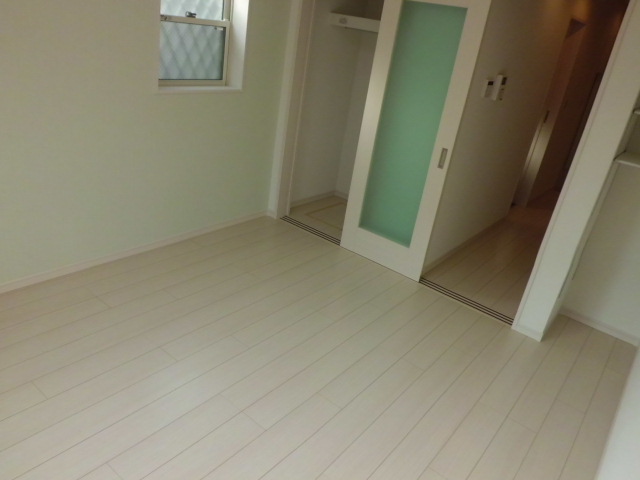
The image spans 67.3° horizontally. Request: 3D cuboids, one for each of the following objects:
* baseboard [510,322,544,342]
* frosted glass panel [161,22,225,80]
[{"bbox_3d":[1.324,0.580,3.058,0.177,0.060,0.015,25,29,32],"label":"baseboard"},{"bbox_3d":[-0.859,-1.256,3.226,0.020,0.353,0.564,25,29,32],"label":"frosted glass panel"}]

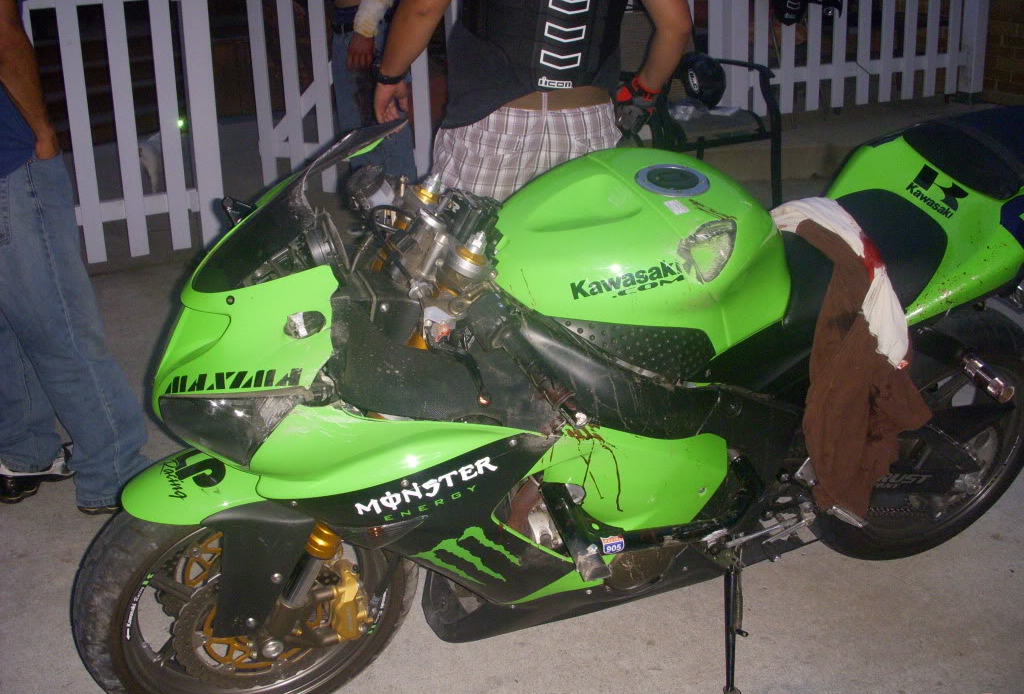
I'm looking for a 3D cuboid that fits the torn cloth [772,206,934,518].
[{"bbox_3d":[0.607,0.025,2.061,0.320,0.570,0.240,-9,20,-21],"label":"torn cloth"}]

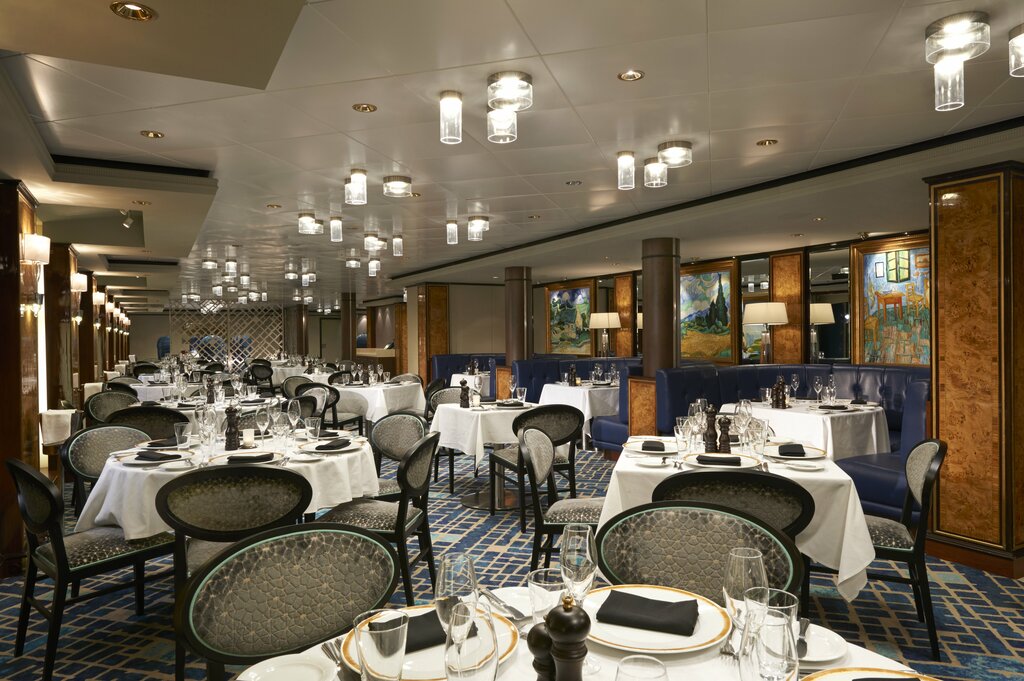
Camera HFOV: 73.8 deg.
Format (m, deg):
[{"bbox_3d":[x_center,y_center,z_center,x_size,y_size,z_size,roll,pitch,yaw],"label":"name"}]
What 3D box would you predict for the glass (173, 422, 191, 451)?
[{"bbox_3d":[-1.597,0.466,3.300,0.078,0.120,0.078,0,0,0],"label":"glass"}]

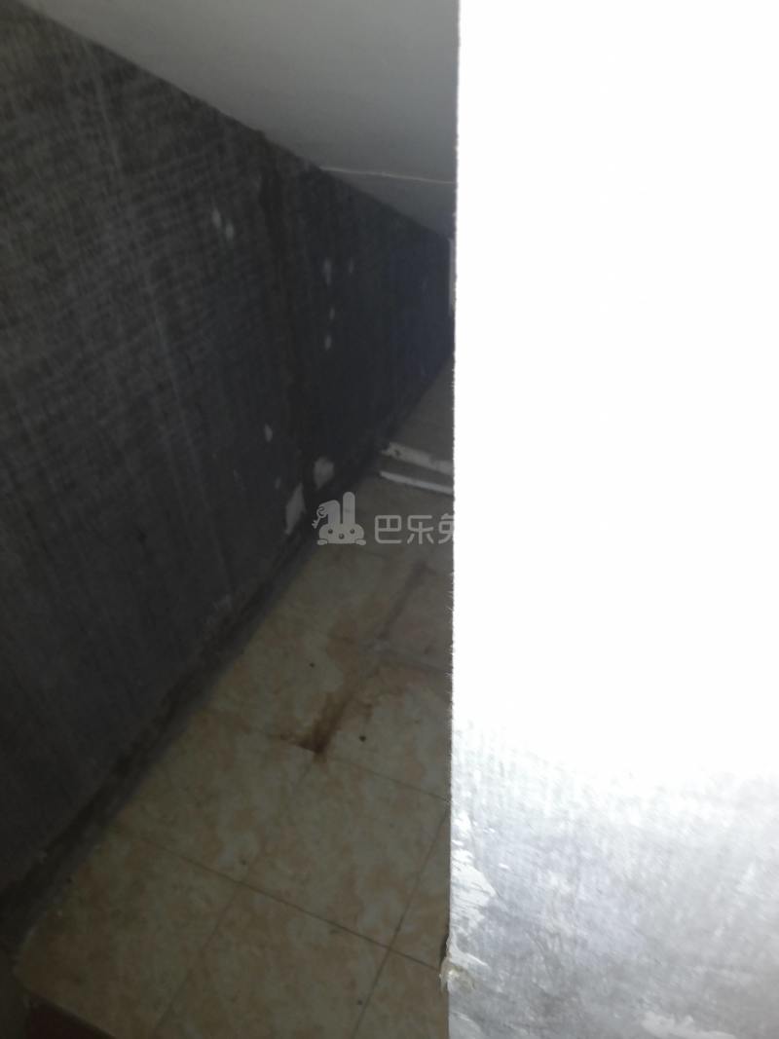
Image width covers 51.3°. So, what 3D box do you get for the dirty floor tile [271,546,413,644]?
[{"bbox_3d":[-0.108,0.186,2.081,0.300,0.010,0.300,13,43,20],"label":"dirty floor tile"}]

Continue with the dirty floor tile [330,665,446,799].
[{"bbox_3d":[0.046,0.437,1.770,0.300,0.010,0.300,13,43,20],"label":"dirty floor tile"}]

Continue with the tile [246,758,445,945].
[{"bbox_3d":[-0.076,0.622,1.563,0.300,0.010,0.300,13,43,20],"label":"tile"}]

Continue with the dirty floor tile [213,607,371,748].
[{"bbox_3d":[-0.230,0.371,1.875,0.300,0.010,0.300,13,43,20],"label":"dirty floor tile"}]

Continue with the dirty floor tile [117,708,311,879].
[{"bbox_3d":[-0.352,0.556,1.668,0.300,0.010,0.300,13,43,20],"label":"dirty floor tile"}]

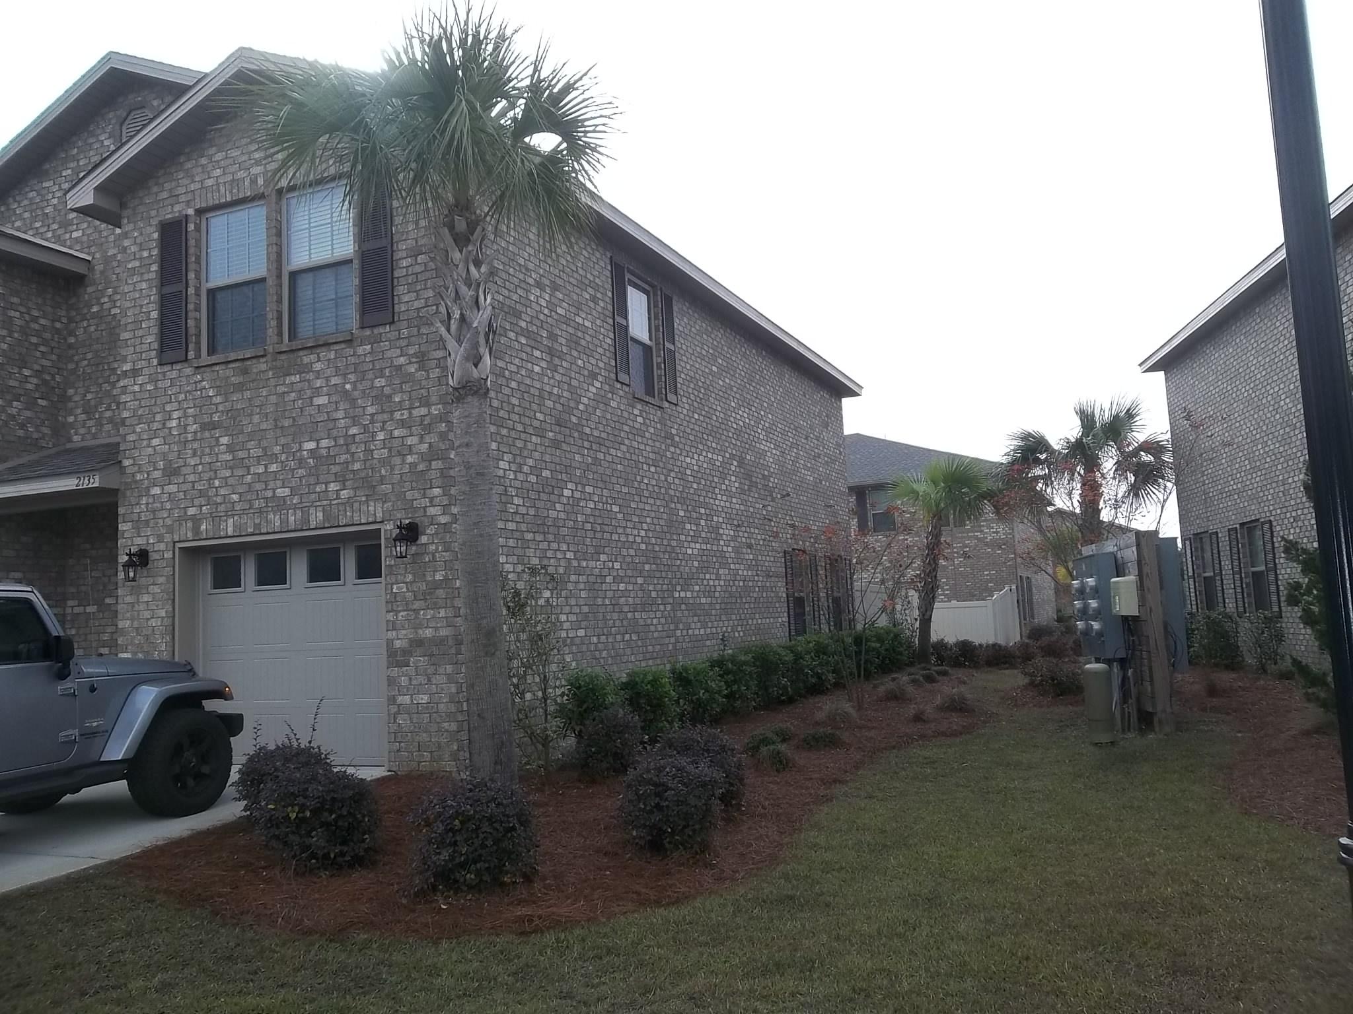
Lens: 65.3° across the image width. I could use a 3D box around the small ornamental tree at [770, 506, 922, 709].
[{"bbox_3d":[2.298,1.346,14.302,2.057,2.764,2.057,-4,-6,9],"label":"small ornamental tree"}]

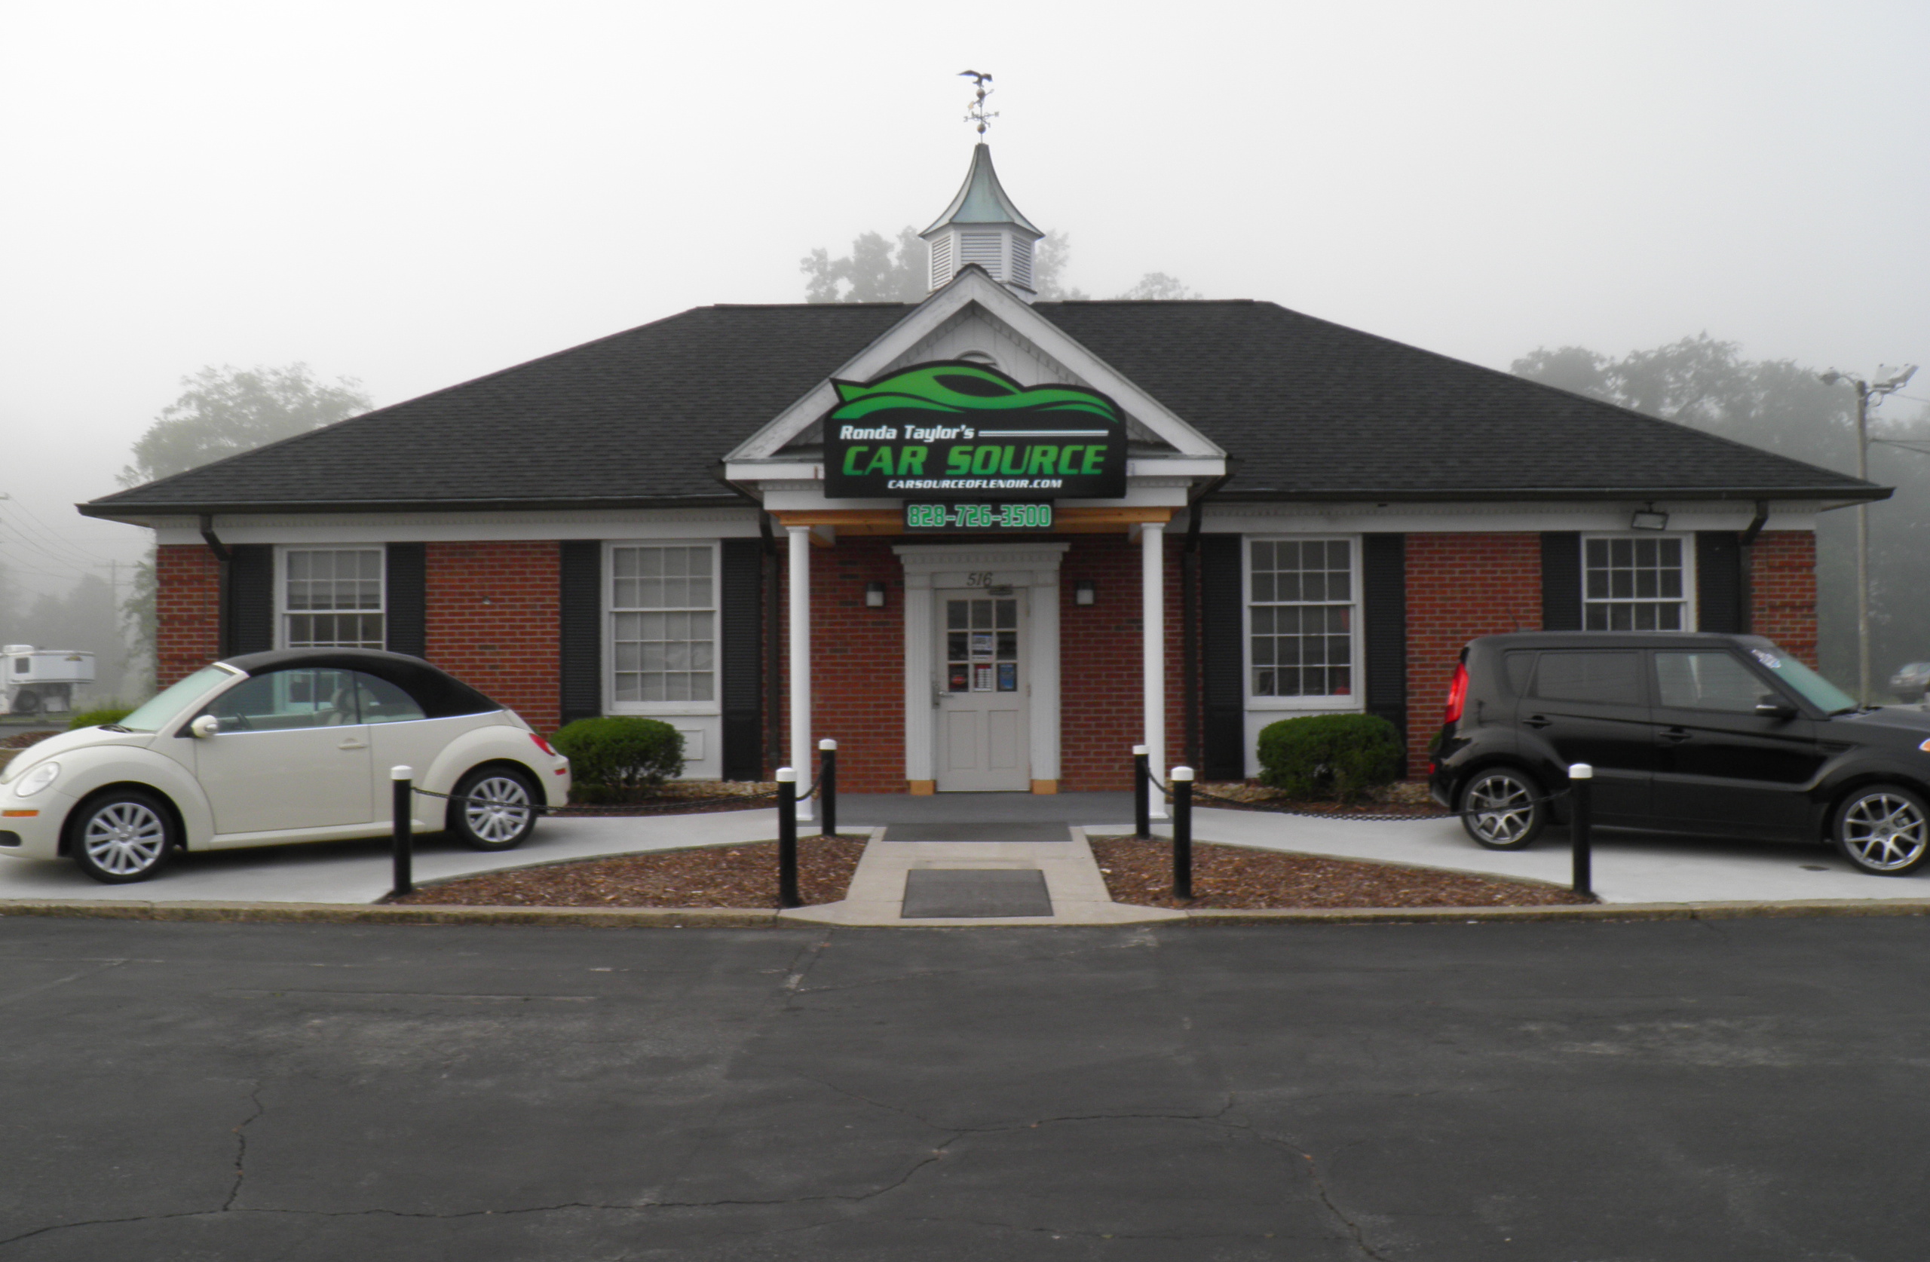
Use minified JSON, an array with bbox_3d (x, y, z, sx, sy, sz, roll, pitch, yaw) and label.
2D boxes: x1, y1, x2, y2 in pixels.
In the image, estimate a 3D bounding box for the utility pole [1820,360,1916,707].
[{"bbox_3d":[22.002,-2.294,38.000,2.400,8.500,0.900,0,0,0],"label":"utility pole"}]

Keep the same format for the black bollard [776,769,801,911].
[{"bbox_3d":[-1.090,1.275,9.650,0.135,0.870,0.135,0,0,0],"label":"black bollard"}]

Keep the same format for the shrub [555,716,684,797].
[{"bbox_3d":[-3.250,1.184,14.600,1.300,0.820,1.100,0,0,0],"label":"shrub"}]

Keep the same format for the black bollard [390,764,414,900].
[{"bbox_3d":[-3.643,1.288,10.100,0.135,0.850,0.135,0,0,0],"label":"black bollard"}]

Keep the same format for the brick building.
[{"bbox_3d":[0.190,-2.290,18.800,17.400,7.830,12.300,0,0,0],"label":"brick building"}]

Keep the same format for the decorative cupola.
[{"bbox_3d":[0.220,-5.632,19.800,1.580,2.900,1.480,0,0,0],"label":"decorative cupola"}]

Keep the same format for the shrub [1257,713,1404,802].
[{"bbox_3d":[3.401,1.180,14.550,1.370,0.830,1.150,0,0,0],"label":"shrub"}]

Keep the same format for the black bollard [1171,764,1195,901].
[{"bbox_3d":[1.368,1.268,9.800,0.135,0.850,0.135,0,0,0],"label":"black bollard"}]

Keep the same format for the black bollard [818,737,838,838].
[{"bbox_3d":[-1.097,1.258,12.550,0.135,0.800,0.135,0,0,0],"label":"black bollard"}]

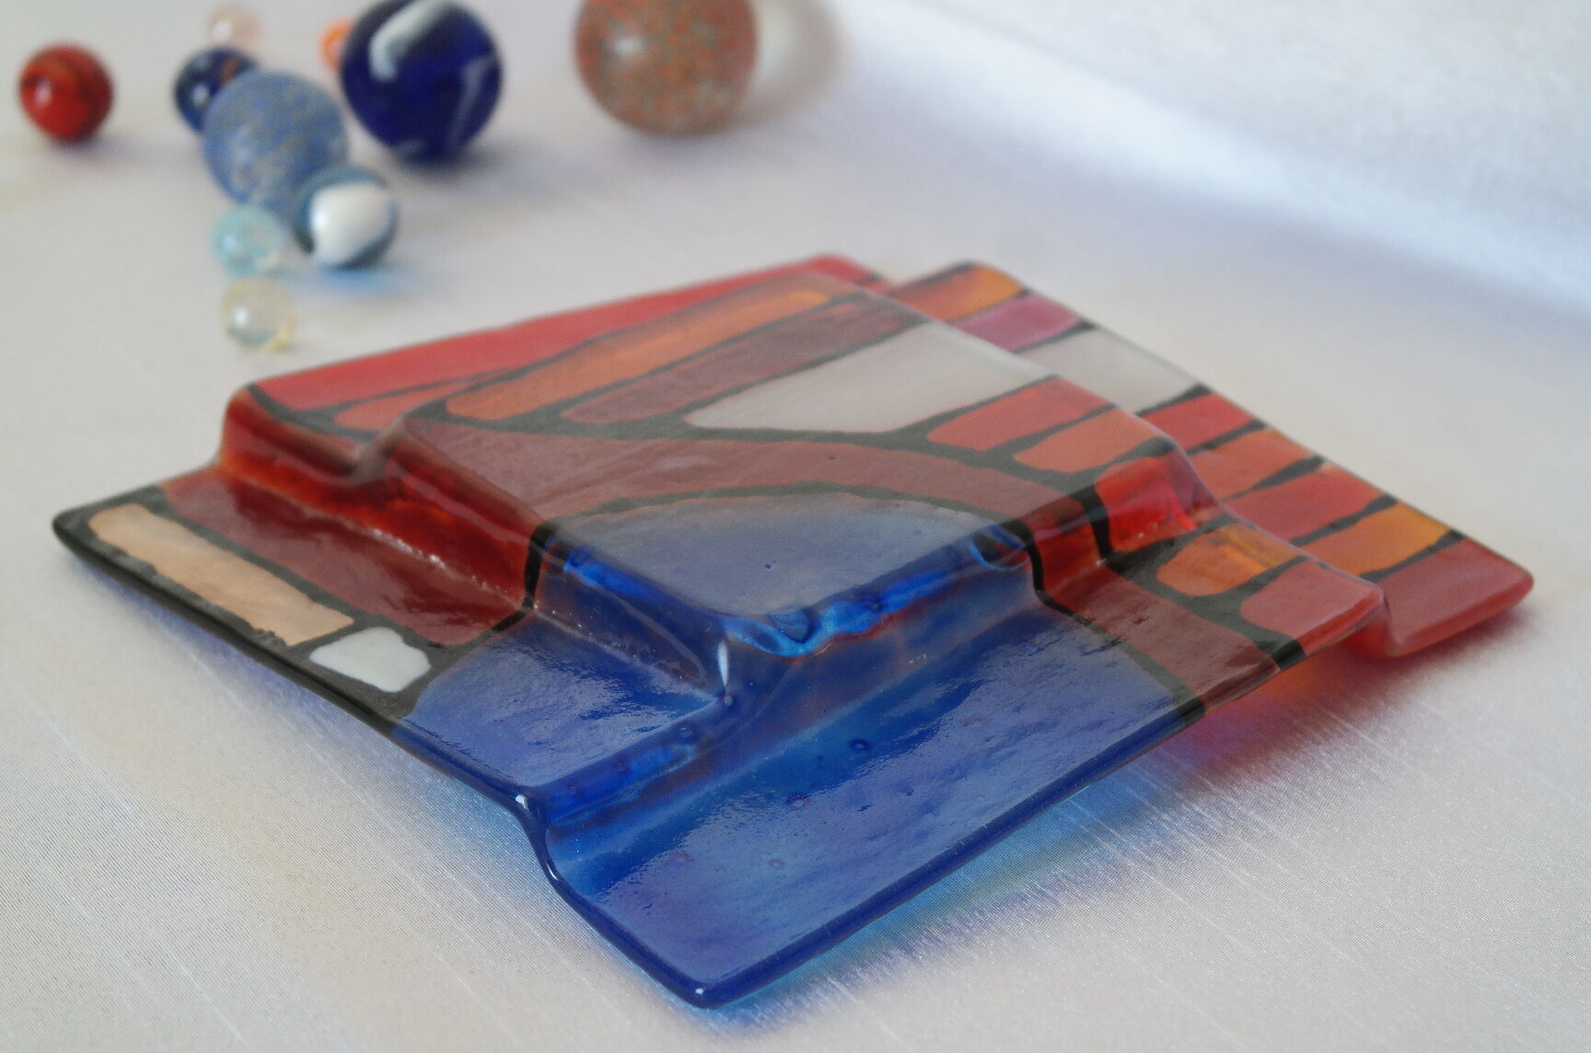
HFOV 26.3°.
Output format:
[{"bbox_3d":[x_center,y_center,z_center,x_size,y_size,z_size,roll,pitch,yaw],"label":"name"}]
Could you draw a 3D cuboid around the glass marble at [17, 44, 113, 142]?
[{"bbox_3d":[-0.183,-0.108,0.853,0.024,0.024,0.024,0,28,0],"label":"glass marble"}]

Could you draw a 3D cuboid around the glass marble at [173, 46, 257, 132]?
[{"bbox_3d":[-0.146,-0.110,0.857,0.022,0.022,0.022,0,28,0],"label":"glass marble"}]

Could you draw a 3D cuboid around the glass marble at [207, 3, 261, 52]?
[{"bbox_3d":[-0.150,-0.133,0.908,0.014,0.014,0.014,0,28,0],"label":"glass marble"}]

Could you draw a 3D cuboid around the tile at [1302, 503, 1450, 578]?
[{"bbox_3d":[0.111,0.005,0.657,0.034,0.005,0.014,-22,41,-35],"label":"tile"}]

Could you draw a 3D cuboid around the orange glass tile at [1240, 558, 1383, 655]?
[{"bbox_3d":[0.092,0.015,0.615,0.024,0.005,0.017,-27,38,-32],"label":"orange glass tile"}]

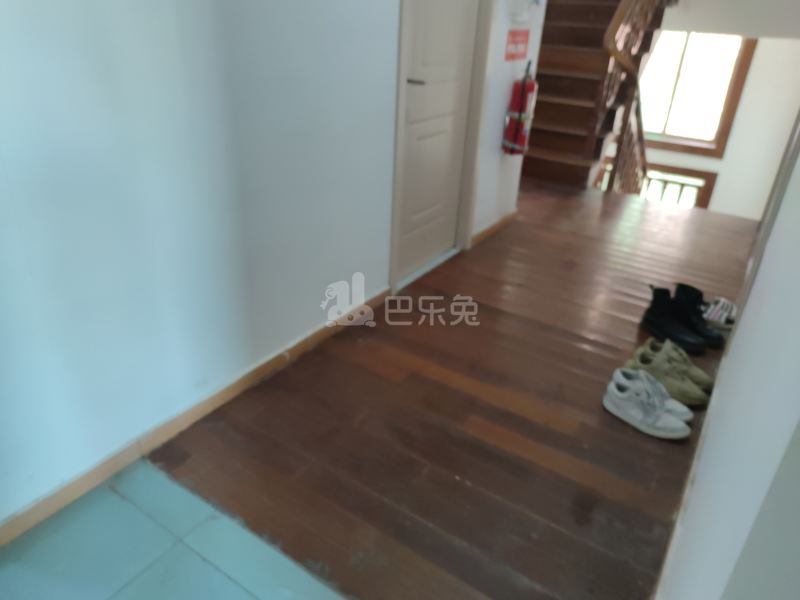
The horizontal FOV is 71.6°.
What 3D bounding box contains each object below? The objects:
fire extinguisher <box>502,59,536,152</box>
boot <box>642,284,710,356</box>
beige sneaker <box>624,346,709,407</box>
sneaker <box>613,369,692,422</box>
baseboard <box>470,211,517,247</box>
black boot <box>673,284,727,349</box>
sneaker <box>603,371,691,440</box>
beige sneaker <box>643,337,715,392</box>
[{"bbox_3d":[0.694,-1.091,3.172,0.145,0.485,0.145,19,32,29],"label":"fire extinguisher"},{"bbox_3d":[1.113,0.089,2.230,0.100,0.172,0.277,-14,32,-29],"label":"boot"},{"bbox_3d":[1.032,0.283,2.110,0.110,0.124,0.295,-22,36,-38],"label":"beige sneaker"},{"bbox_3d":[0.936,0.328,2.025,0.108,0.118,0.290,-23,37,-39],"label":"sneaker"},{"bbox_3d":[0.603,-0.471,3.572,0.018,0.060,0.670,19,32,29],"label":"baseboard"},{"bbox_3d":[1.316,0.075,2.448,0.105,0.196,0.275,-18,34,-33],"label":"black boot"},{"bbox_3d":[0.871,0.365,1.947,0.295,0.120,0.110,26,36,37],"label":"sneaker"},{"bbox_3d":[1.111,0.238,2.201,0.110,0.124,0.290,-22,36,-38],"label":"beige sneaker"}]

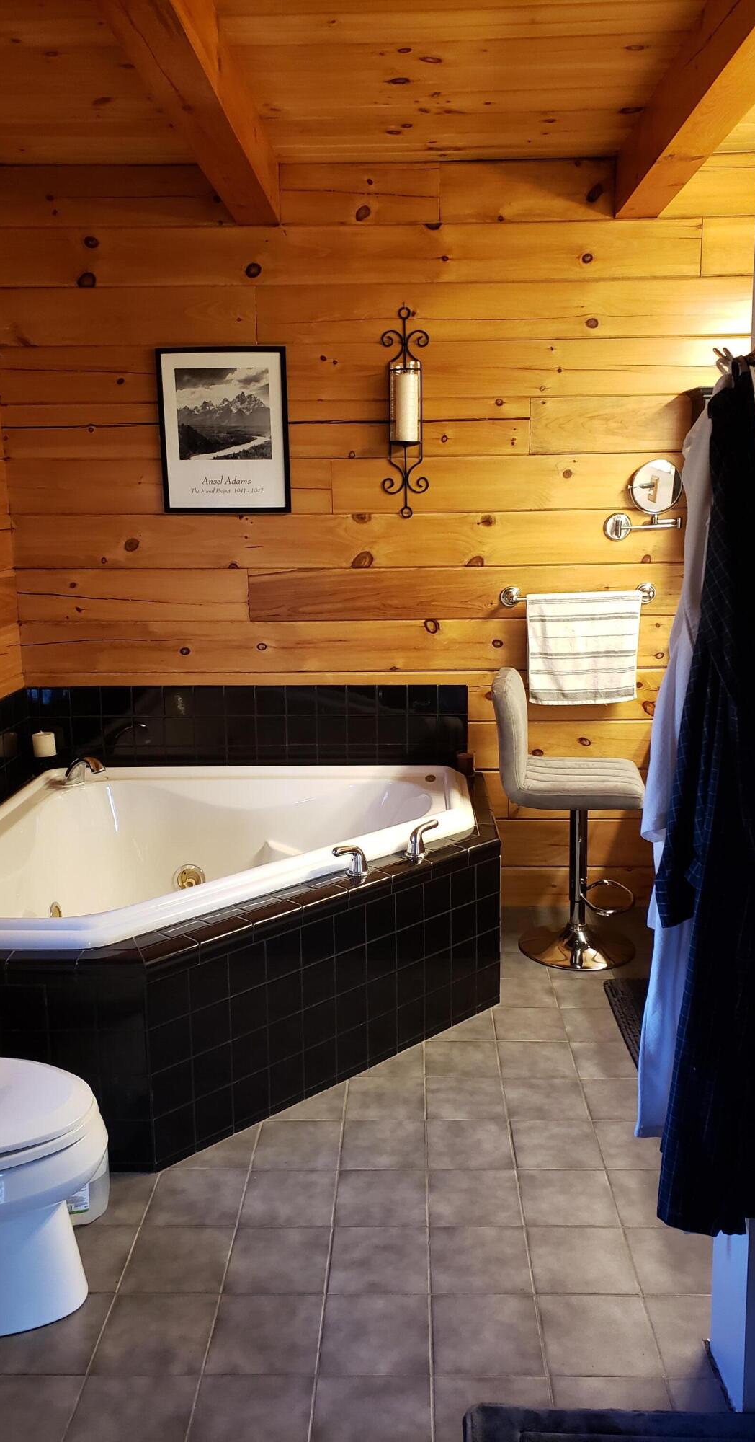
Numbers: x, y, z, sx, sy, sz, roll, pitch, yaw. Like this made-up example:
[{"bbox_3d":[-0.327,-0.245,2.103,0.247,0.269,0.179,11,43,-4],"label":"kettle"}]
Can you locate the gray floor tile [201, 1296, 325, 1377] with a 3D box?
[{"bbox_3d":[-0.206,1.136,2.002,0.200,0.010,0.199,-1,11,2],"label":"gray floor tile"}]

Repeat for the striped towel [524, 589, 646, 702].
[{"bbox_3d":[0.713,-0.254,3.755,0.392,0.378,0.045,-1,11,1],"label":"striped towel"}]

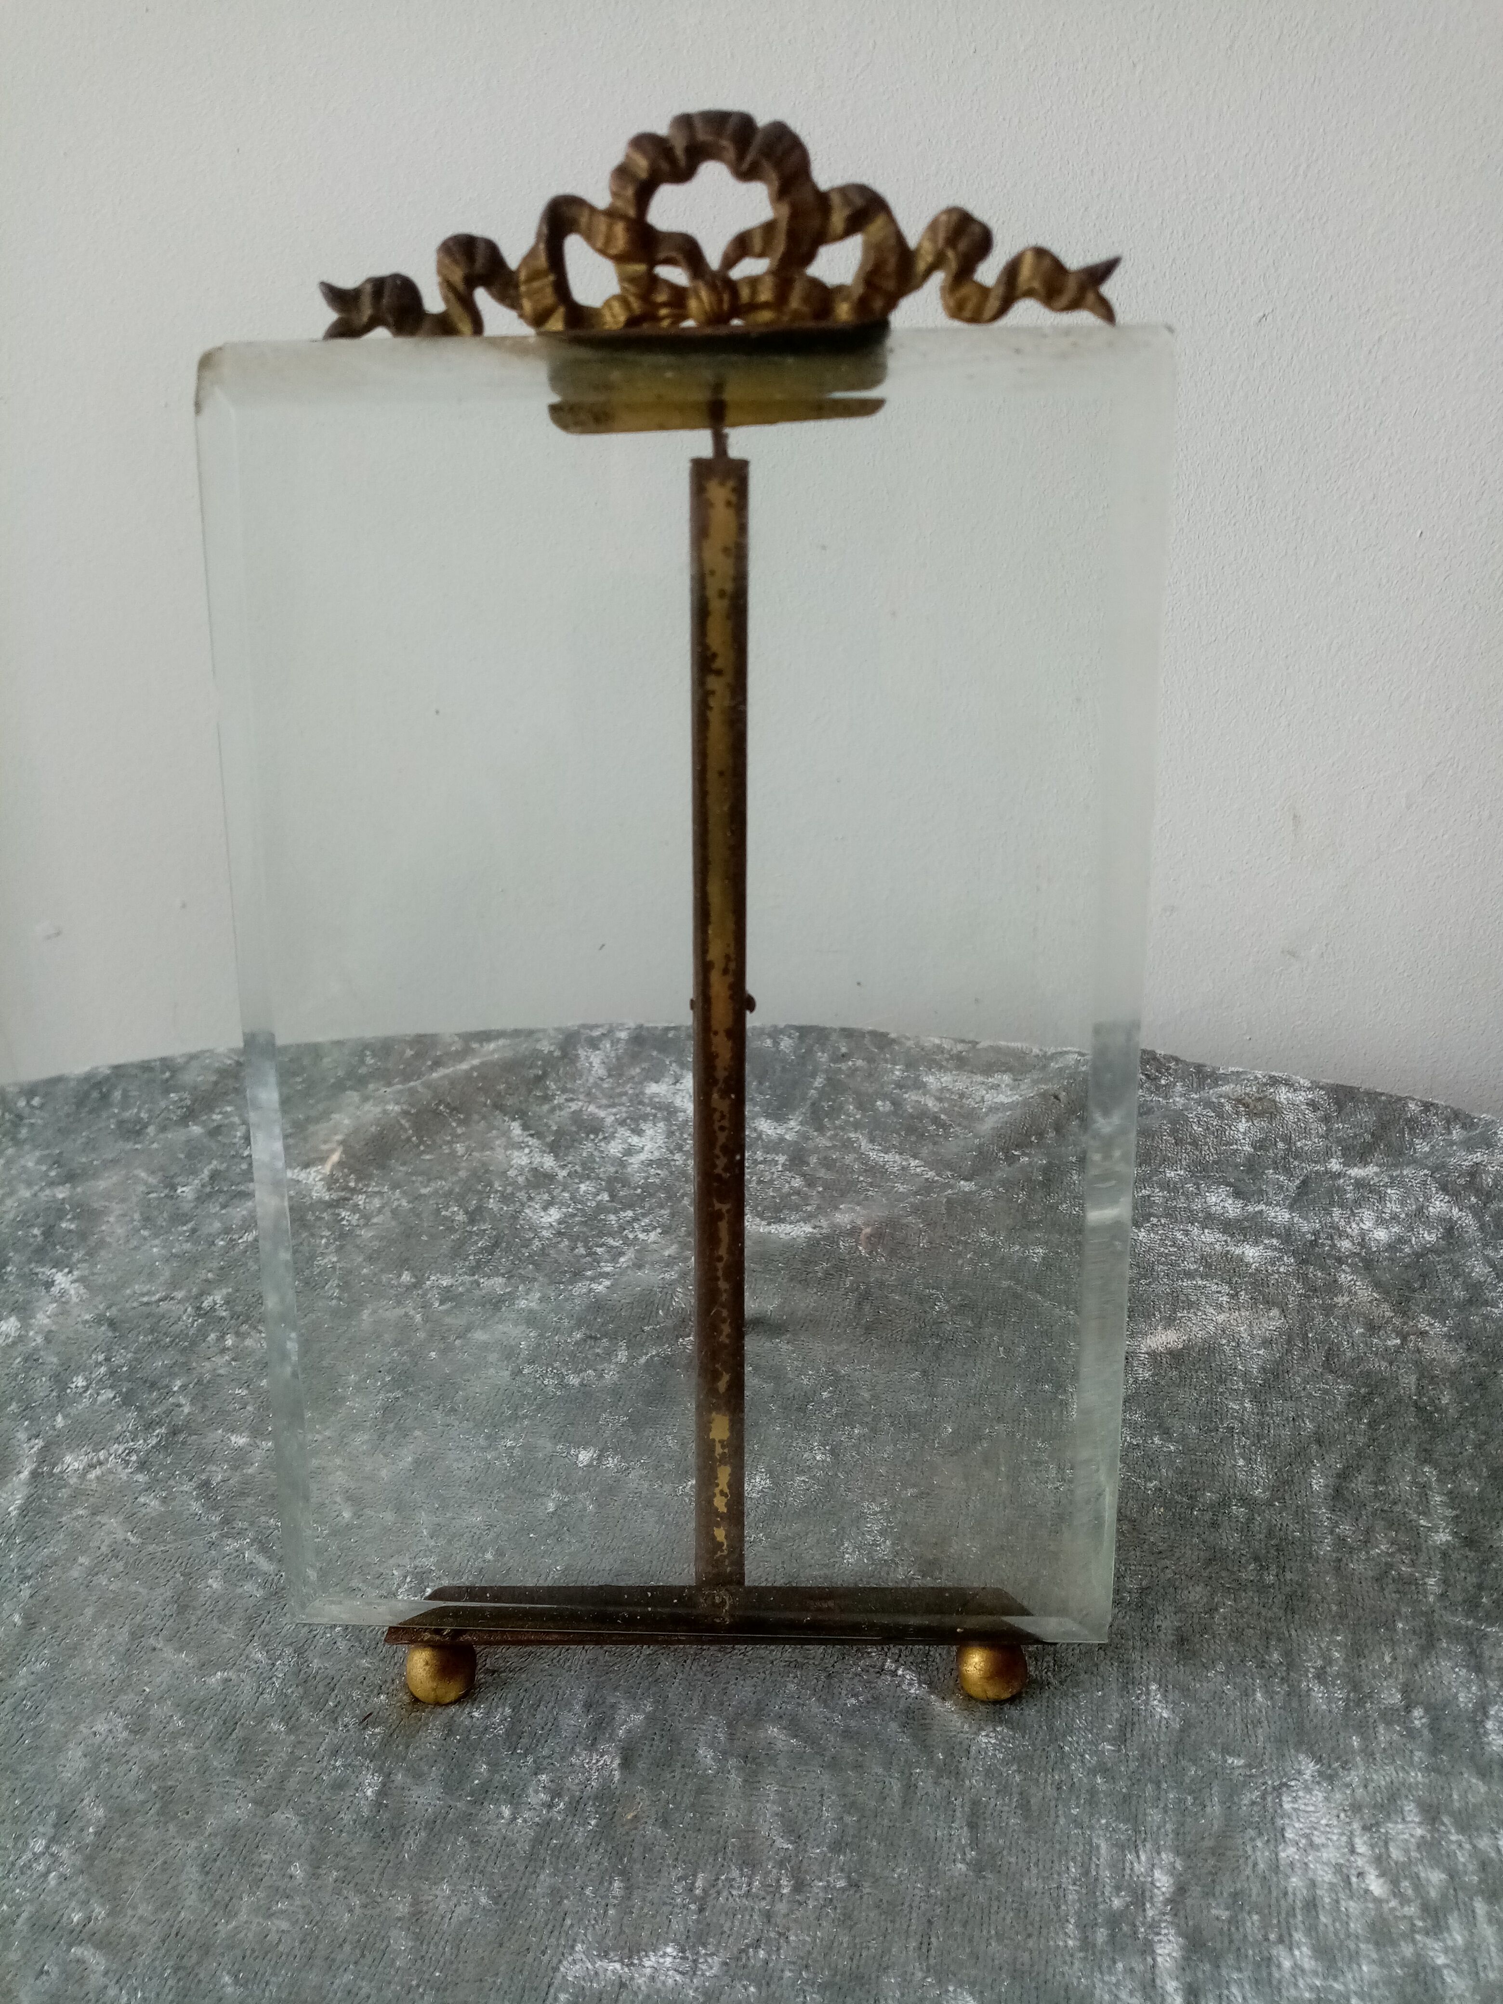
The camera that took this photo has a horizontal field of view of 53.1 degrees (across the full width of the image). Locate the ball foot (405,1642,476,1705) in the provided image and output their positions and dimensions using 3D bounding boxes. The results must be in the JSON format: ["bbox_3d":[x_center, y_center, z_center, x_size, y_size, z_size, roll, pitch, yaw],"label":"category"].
[{"bbox_3d":[-0.045,0.096,0.216,0.010,0.010,0.010,0,27,0],"label":"ball foot"}]

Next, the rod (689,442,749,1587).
[{"bbox_3d":[-0.004,0.009,0.203,0.007,0.158,0.005,0,13,0],"label":"rod"}]

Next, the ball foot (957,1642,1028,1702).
[{"bbox_3d":[0.035,0.096,0.216,0.010,0.010,0.010,0,27,0],"label":"ball foot"}]

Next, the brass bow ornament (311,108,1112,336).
[{"bbox_3d":[-0.004,-0.091,0.175,0.094,0.024,0.006,0,12,3],"label":"brass bow ornament"}]

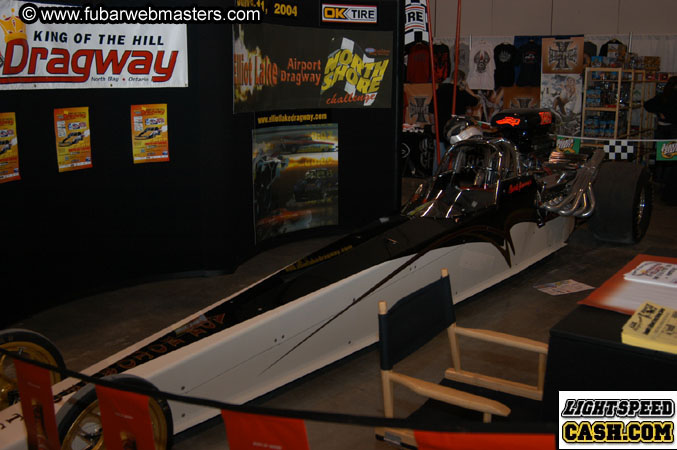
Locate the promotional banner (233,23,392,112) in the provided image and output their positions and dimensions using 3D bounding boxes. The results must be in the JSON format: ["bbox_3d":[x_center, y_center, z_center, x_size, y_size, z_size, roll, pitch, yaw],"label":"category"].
[{"bbox_3d":[-0.215,-1.501,6.497,1.910,0.775,0.170,-10,15,-38],"label":"promotional banner"}]

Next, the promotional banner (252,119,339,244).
[{"bbox_3d":[-0.441,-0.470,7.194,1.187,1.180,0.060,-11,15,-43],"label":"promotional banner"}]

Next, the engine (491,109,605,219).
[{"bbox_3d":[2.002,-0.627,6.801,0.900,1.050,1.100,9,14,37],"label":"engine"}]

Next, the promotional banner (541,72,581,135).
[{"bbox_3d":[3.669,-1.982,11.127,0.705,1.042,0.020,2,11,10],"label":"promotional banner"}]

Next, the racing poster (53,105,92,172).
[{"bbox_3d":[-1.886,-0.613,4.822,0.015,0.444,0.287,7,14,33],"label":"racing poster"}]

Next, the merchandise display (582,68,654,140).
[{"bbox_3d":[4.494,-1.483,10.861,0.500,1.930,2.100,8,14,36],"label":"merchandise display"}]

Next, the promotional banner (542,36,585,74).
[{"bbox_3d":[4.137,-3.116,12.434,0.770,0.650,0.030,-1,12,-2],"label":"promotional banner"}]

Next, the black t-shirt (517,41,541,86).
[{"bbox_3d":[3.124,-2.653,11.121,0.411,0.737,0.090,0,12,0],"label":"black t-shirt"}]

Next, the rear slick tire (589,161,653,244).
[{"bbox_3d":[3.085,-0.252,7.371,0.447,0.863,0.863,9,14,37],"label":"rear slick tire"}]

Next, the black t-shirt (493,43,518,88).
[{"bbox_3d":[2.756,-2.618,11.129,0.411,0.730,0.090,0,12,0],"label":"black t-shirt"}]

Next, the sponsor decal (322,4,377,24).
[{"bbox_3d":[0.127,-2.299,7.385,0.685,0.200,0.015,-6,13,-29],"label":"sponsor decal"}]

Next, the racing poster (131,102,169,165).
[{"bbox_3d":[-1.432,-0.696,5.163,0.287,0.444,0.015,-9,14,-35],"label":"racing poster"}]

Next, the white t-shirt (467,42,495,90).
[{"bbox_3d":[2.345,-2.606,11.131,0.461,0.770,0.090,0,12,0],"label":"white t-shirt"}]

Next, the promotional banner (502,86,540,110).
[{"bbox_3d":[3.402,-2.265,12.607,0.660,0.620,0.030,-1,12,-2],"label":"promotional banner"}]

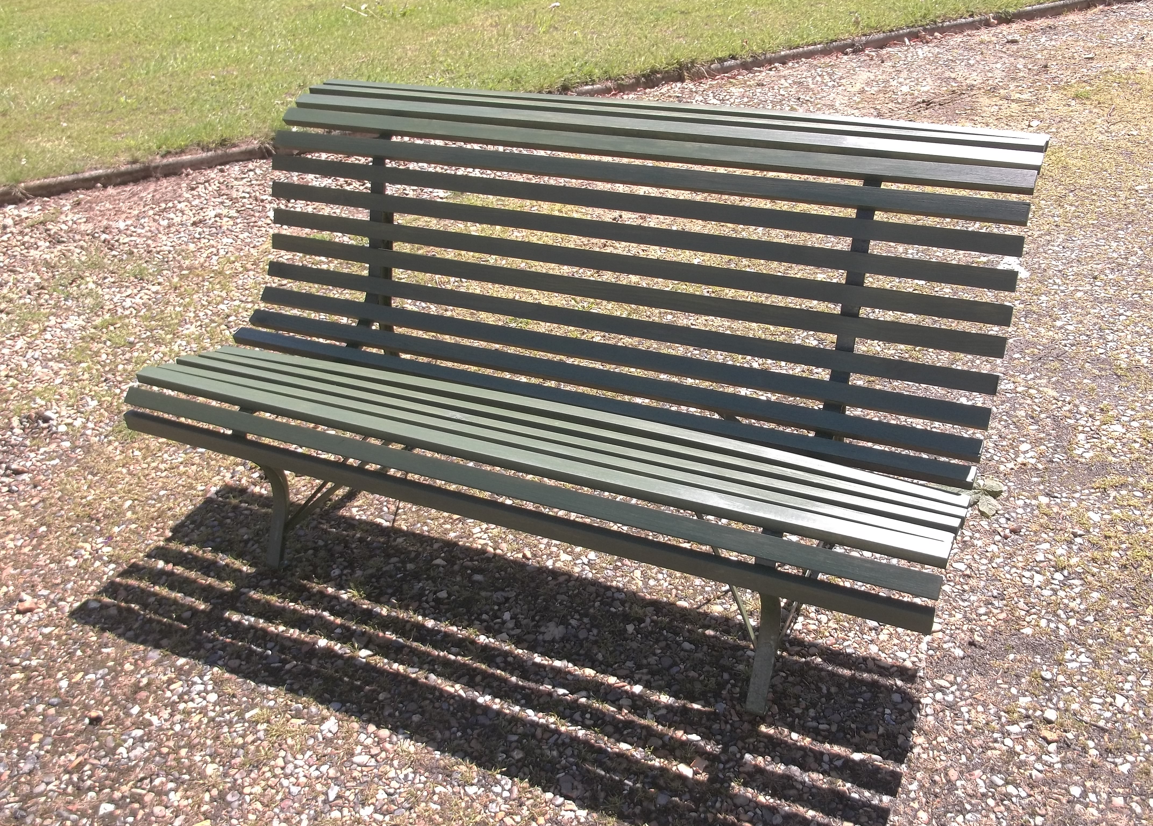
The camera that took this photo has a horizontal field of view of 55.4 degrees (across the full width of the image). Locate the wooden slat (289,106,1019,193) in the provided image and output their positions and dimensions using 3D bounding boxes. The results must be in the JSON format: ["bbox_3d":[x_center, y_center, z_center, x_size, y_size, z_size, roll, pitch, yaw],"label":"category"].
[{"bbox_3d":[0.068,-0.599,2.457,1.800,0.024,0.039,11,68,24],"label":"wooden slat"}]

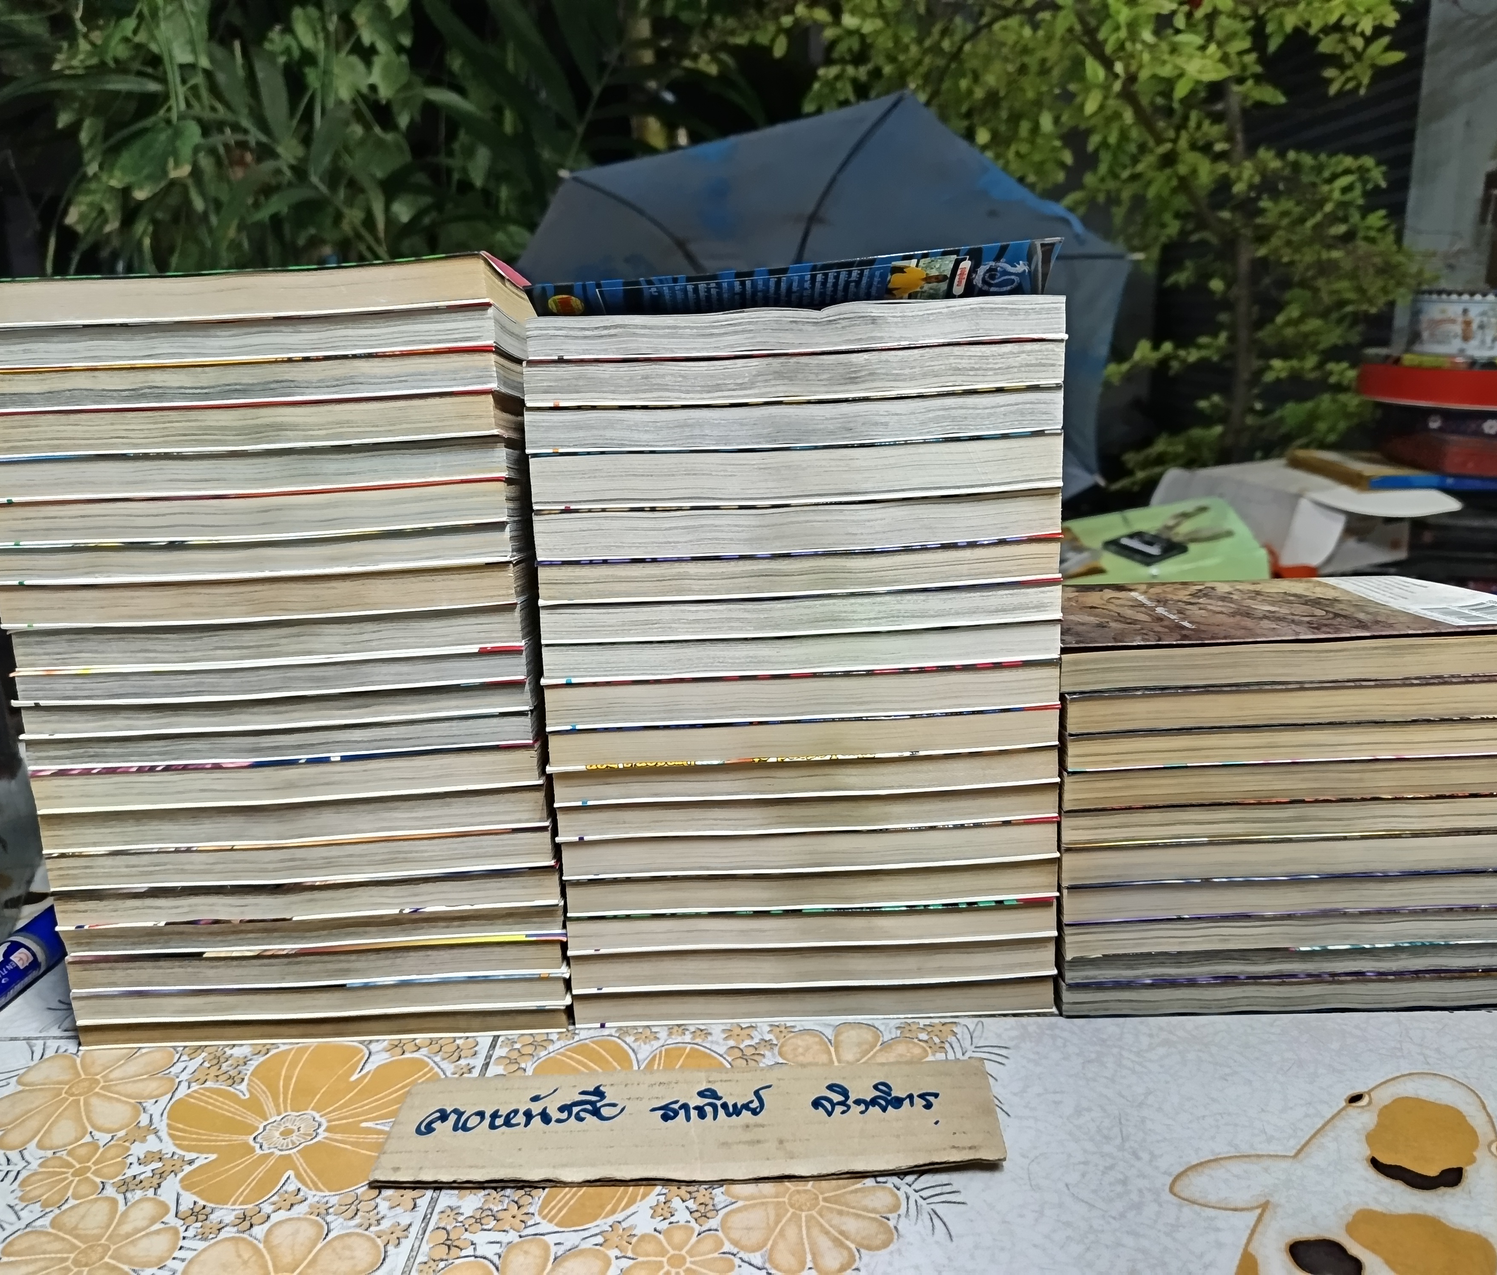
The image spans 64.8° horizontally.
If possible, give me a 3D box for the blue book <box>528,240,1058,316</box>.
[{"bbox_3d":[0.017,-0.132,0.451,0.182,0.024,0.105,-1,10,2],"label":"blue book"}]

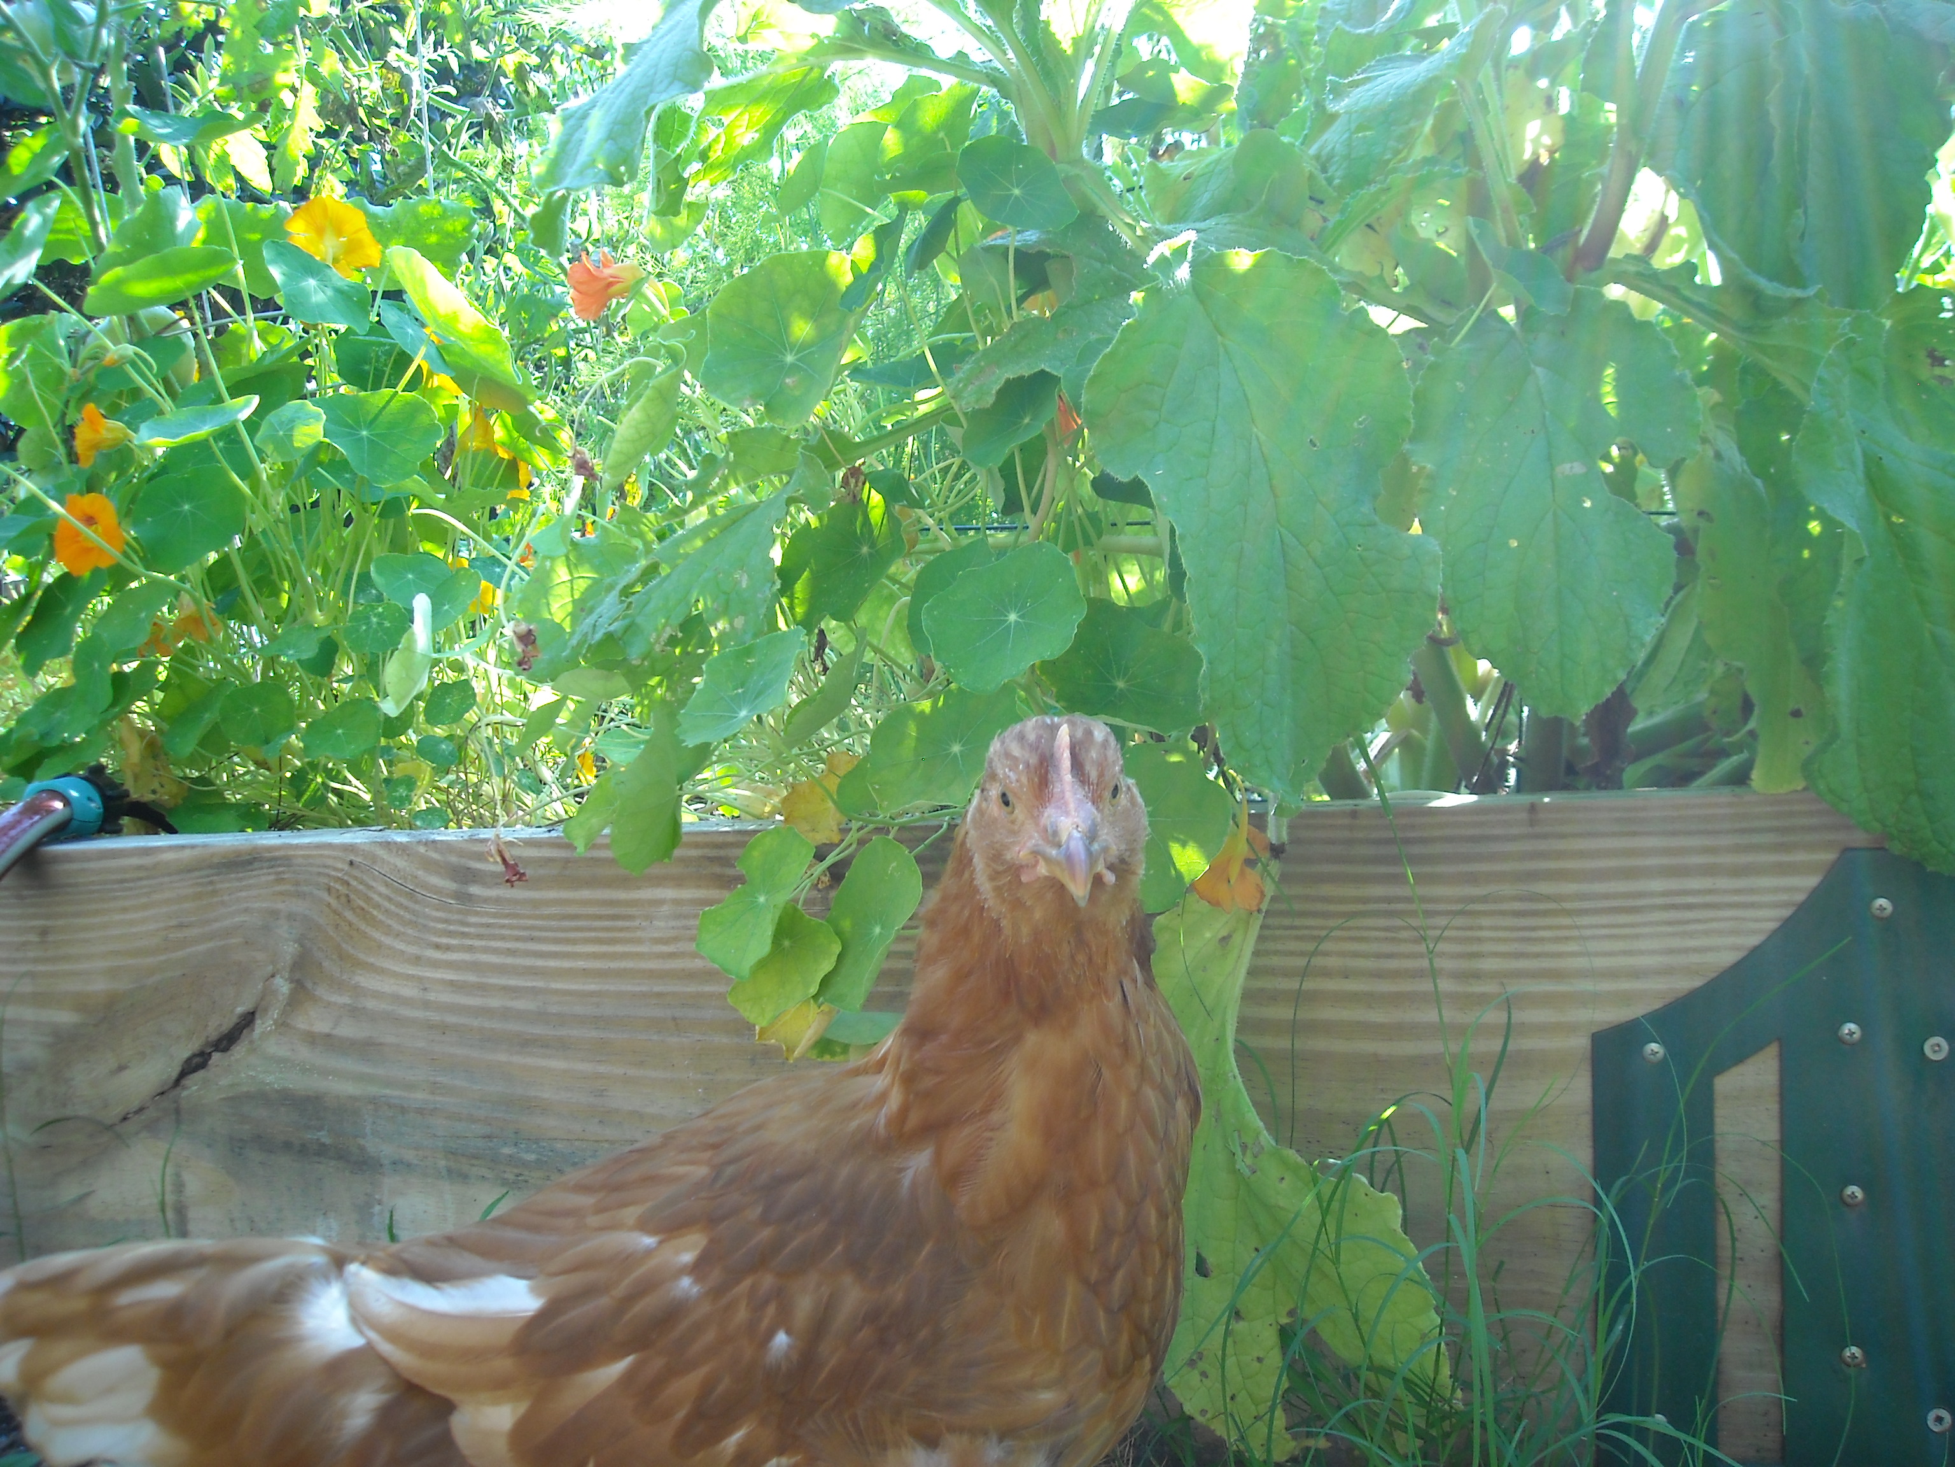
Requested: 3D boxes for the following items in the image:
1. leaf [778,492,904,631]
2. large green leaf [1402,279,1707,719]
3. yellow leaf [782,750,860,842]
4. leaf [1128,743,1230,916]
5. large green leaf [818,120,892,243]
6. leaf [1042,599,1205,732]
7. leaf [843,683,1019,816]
[{"bbox_3d":[-0.060,-0.077,0.870,0.055,0.060,0.025,-3,-6,-14],"label":"leaf"},{"bbox_3d":[0.239,-0.095,0.820,0.122,0.177,0.040,-1,-4,9],"label":"large green leaf"},{"bbox_3d":[-0.063,0.025,0.790,0.034,0.038,0.012,-1,-11,-3],"label":"yellow leaf"},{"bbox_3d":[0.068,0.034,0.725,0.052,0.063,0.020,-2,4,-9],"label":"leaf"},{"bbox_3d":[-0.058,-0.259,0.930,0.035,0.058,0.025,0,4,22],"label":"large green leaf"},{"bbox_3d":[0.060,-0.027,0.820,0.068,0.056,0.025,-2,-21,-3],"label":"leaf"},{"bbox_3d":[-0.017,0.006,0.770,0.073,0.048,0.025,-2,-16,-6],"label":"leaf"}]

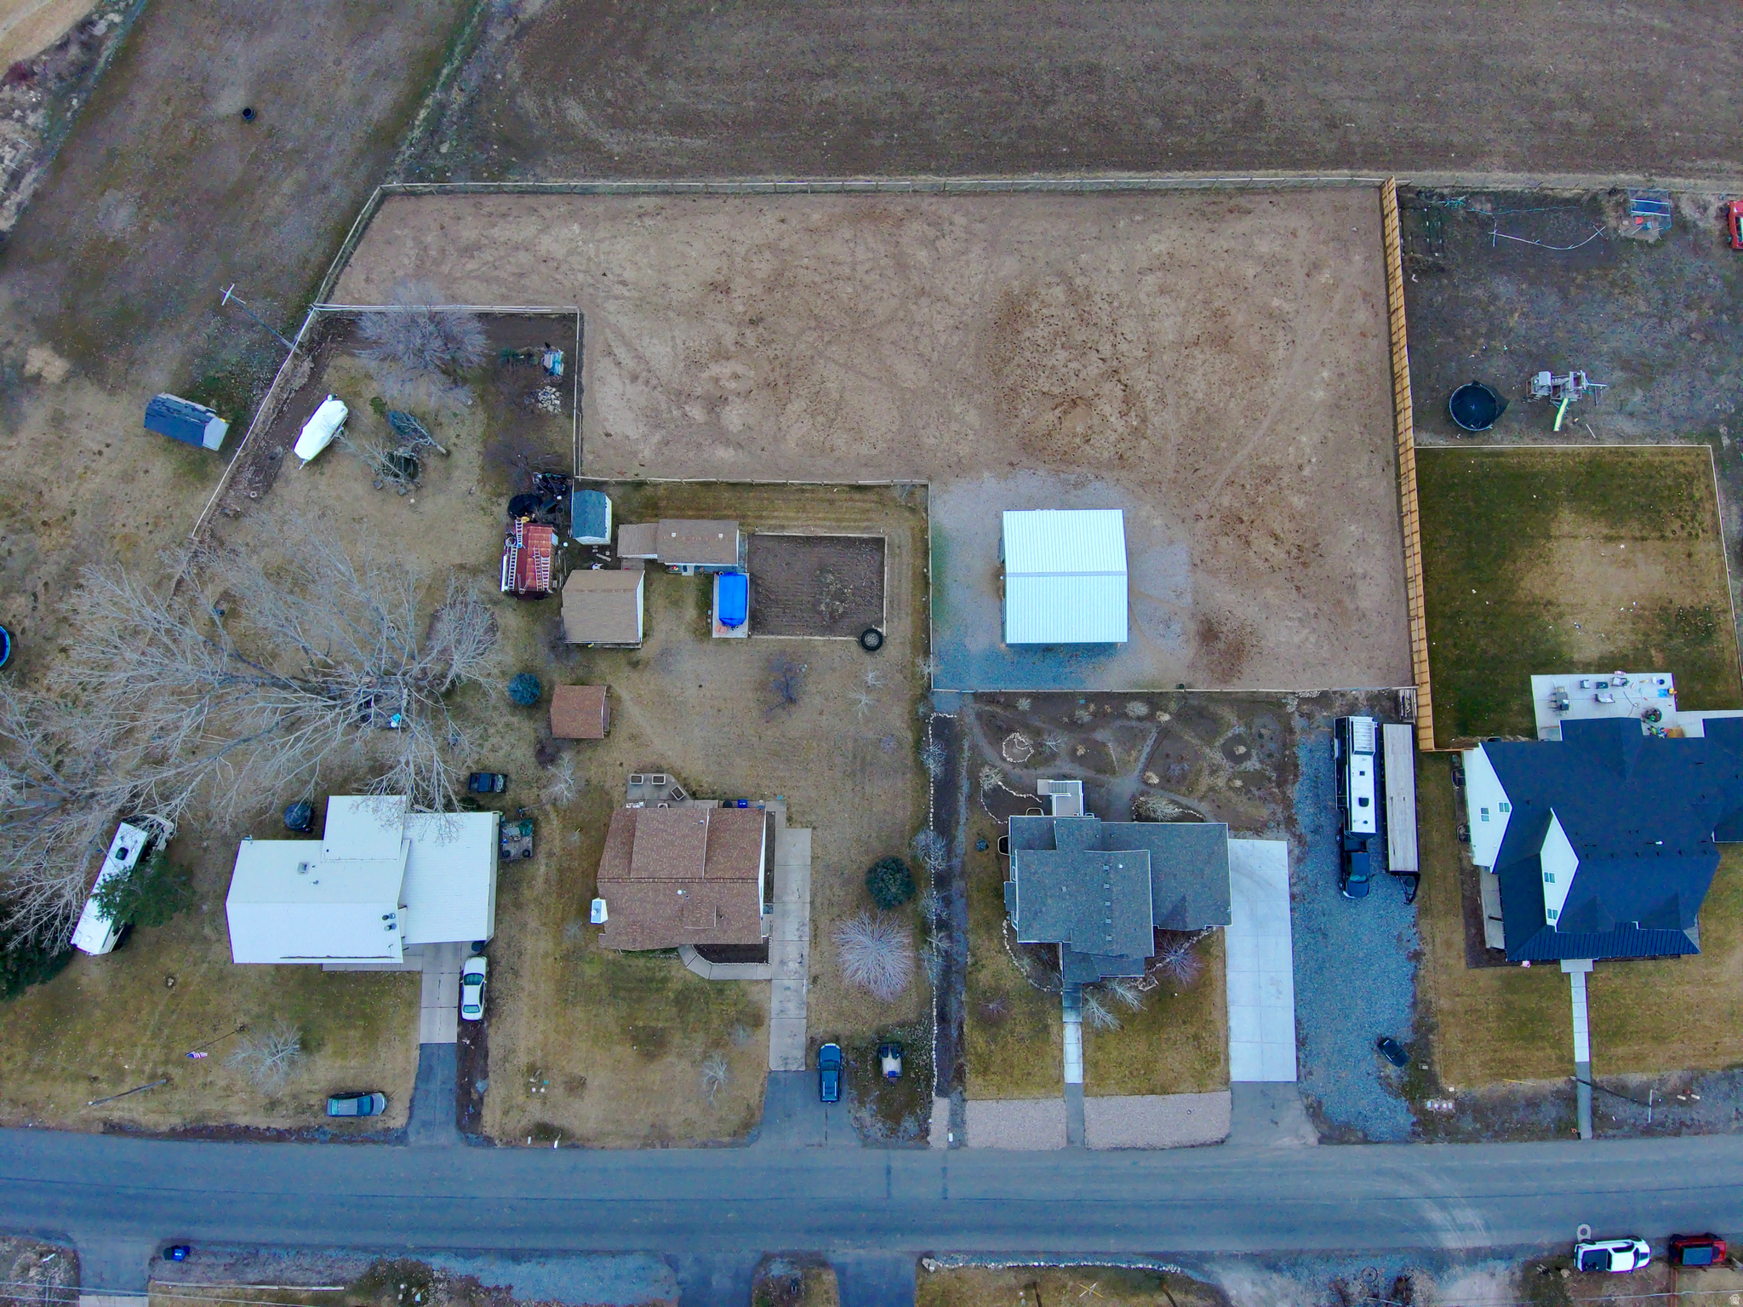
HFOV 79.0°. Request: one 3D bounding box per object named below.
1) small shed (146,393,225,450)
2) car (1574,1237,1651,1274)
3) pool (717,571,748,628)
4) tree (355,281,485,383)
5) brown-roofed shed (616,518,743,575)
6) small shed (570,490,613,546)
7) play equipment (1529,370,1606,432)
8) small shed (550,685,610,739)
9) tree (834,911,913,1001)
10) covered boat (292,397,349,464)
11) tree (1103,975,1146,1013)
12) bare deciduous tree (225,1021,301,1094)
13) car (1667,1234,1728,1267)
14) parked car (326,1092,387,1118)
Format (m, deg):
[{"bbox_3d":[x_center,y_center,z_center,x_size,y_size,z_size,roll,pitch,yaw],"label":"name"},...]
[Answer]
[{"bbox_3d":[-58.919,-19.827,91.011,5.150,2.600,2.650,18,83,2],"label":"small shed"},{"bbox_3d":[58.370,47.181,82.820,5.850,1.900,2.000,-4,82,0],"label":"car"},{"bbox_3d":[-11.605,-4.542,88.939,2.200,1.600,4.500,0,81,0],"label":"pool"},{"bbox_3d":[-37.996,-27.084,89.568,10.000,7.200,8.800,0,81,0],"label":"tree"},{"bbox_3d":[-16.576,-9.282,91.521,10.300,3.100,4.000,0,82,1],"label":"brown-roofed shed"},{"bbox_3d":[-23.533,-11.393,89.402,2.650,2.750,3.850,0,81,0],"label":"small shed"},{"bbox_3d":[61.352,-22.044,92.442,6.300,2.900,4.300,1,82,1],"label":"play equipment"},{"bbox_3d":[-24.494,5.012,89.478,4.200,3.200,4.350,0,82,1],"label":"small shed"},{"bbox_3d":[0.165,24.309,85.198,6.300,5.400,6.500,0,82,1],"label":"tree"},{"bbox_3d":[-47.246,-19.220,90.956,2.400,2.000,6.300,36,83,5],"label":"covered boat"},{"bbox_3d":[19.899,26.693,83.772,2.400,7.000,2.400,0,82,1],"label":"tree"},{"bbox_3d":[-45.926,30.620,81.013,5.700,6.300,5.500,0,81,0],"label":"bare deciduous tree"},{"bbox_3d":[63.584,45.768,81.166,4.250,1.750,1.820,-2,81,0],"label":"car"},{"bbox_3d":[-40.236,35.362,82.714,4.500,1.500,1.800,0,81,0],"label":"parked car"}]

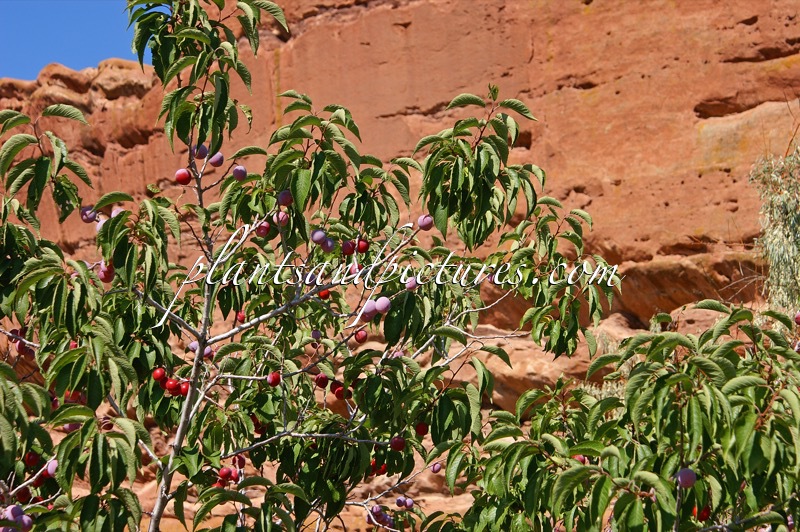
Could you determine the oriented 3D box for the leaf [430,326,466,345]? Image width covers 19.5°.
[{"bbox_3d":[0.089,0.128,4.300,0.072,0.024,0.030,18,-7,0],"label":"leaf"}]

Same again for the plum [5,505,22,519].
[{"bbox_3d":[-0.661,0.425,4.000,0.031,0.030,0.031,0,-7,0],"label":"plum"}]

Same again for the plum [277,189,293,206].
[{"bbox_3d":[-0.218,-0.127,4.400,0.029,0.030,0.029,0,-7,0],"label":"plum"}]

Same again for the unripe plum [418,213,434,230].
[{"bbox_3d":[0.049,-0.083,4.300,0.029,0.029,0.029,0,-7,0],"label":"unripe plum"}]

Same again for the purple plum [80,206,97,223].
[{"bbox_3d":[-0.575,-0.095,4.300,0.029,0.029,0.029,0,-7,0],"label":"purple plum"}]

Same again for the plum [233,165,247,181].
[{"bbox_3d":[-0.303,-0.176,4.400,0.026,0.029,0.026,0,-9,0],"label":"plum"}]

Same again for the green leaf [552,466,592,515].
[{"bbox_3d":[0.300,0.390,4.050,0.035,0.106,0.042,40,0,-14],"label":"green leaf"}]

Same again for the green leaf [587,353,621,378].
[{"bbox_3d":[0.367,0.181,4.200,0.079,0.025,0.030,-33,-8,0],"label":"green leaf"}]

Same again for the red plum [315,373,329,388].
[{"bbox_3d":[-0.150,0.218,4.450,0.026,0.029,0.026,0,-9,0],"label":"red plum"}]

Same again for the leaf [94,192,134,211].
[{"bbox_3d":[-0.522,-0.118,4.250,0.084,0.027,0.034,-14,-4,-12],"label":"leaf"}]

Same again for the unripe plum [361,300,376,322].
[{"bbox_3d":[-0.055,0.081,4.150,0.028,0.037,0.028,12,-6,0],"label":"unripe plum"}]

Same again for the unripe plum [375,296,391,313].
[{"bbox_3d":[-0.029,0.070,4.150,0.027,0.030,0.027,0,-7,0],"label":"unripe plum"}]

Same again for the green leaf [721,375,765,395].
[{"bbox_3d":[0.610,0.211,4.150,0.082,0.029,0.033,-11,-7,0],"label":"green leaf"}]

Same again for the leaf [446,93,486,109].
[{"bbox_3d":[0.123,-0.304,4.300,0.077,0.028,0.031,-3,-7,0],"label":"leaf"}]

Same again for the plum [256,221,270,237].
[{"bbox_3d":[-0.258,-0.069,4.400,0.028,0.030,0.028,0,-7,0],"label":"plum"}]

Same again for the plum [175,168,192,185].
[{"bbox_3d":[-0.404,-0.166,4.350,0.030,0.030,0.030,0,-7,0],"label":"plum"}]

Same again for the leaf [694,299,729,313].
[{"bbox_3d":[0.556,0.071,4.150,0.066,0.024,0.040,5,-9,-6],"label":"leaf"}]

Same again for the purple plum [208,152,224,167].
[{"bbox_3d":[-0.347,-0.201,4.400,0.029,0.029,0.029,0,-7,0],"label":"purple plum"}]

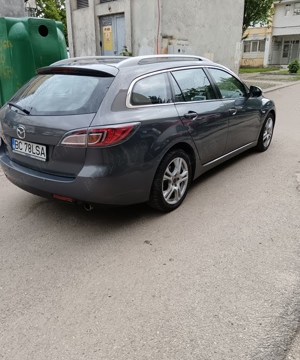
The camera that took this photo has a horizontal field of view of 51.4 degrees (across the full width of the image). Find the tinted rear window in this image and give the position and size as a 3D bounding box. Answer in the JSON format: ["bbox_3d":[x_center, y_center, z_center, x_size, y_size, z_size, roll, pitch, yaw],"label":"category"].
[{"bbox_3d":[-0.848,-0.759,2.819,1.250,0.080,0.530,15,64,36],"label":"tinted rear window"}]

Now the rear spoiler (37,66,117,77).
[{"bbox_3d":[-0.715,-1.010,2.911,1.120,0.090,0.220,15,26,36],"label":"rear spoiler"}]

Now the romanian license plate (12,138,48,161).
[{"bbox_3d":[-1.053,-0.273,2.713,0.520,0.115,0.020,15,17,36],"label":"romanian license plate"}]

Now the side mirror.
[{"bbox_3d":[1.417,-1.180,4.167,0.195,0.150,0.125,15,26,36],"label":"side mirror"}]

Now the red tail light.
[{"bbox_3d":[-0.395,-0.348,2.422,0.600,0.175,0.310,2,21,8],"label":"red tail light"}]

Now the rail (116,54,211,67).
[{"bbox_3d":[0.261,-1.232,3.217,0.090,0.110,1.650,15,26,36],"label":"rail"}]

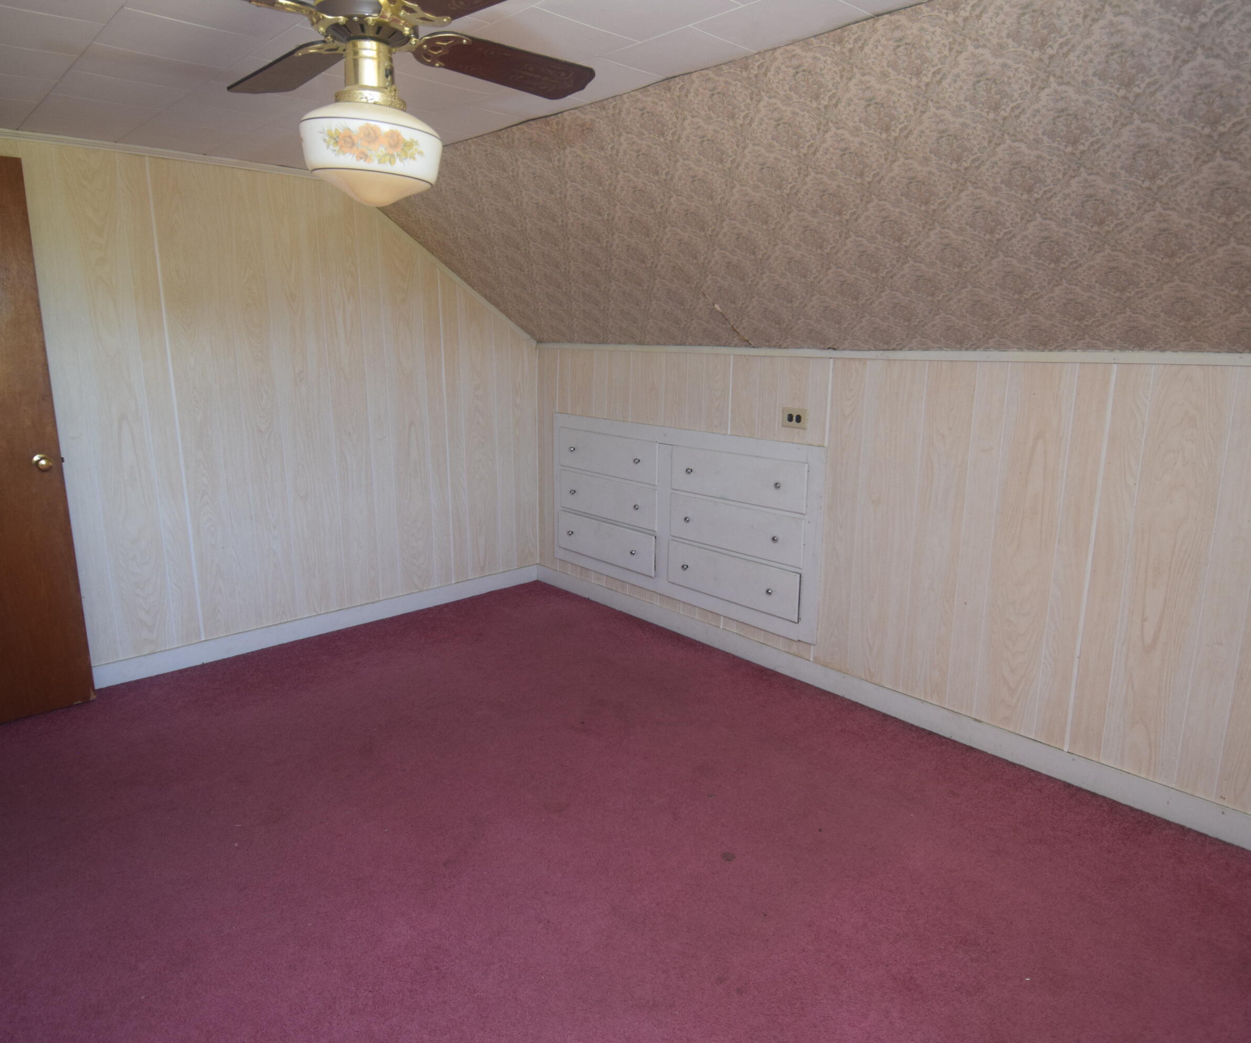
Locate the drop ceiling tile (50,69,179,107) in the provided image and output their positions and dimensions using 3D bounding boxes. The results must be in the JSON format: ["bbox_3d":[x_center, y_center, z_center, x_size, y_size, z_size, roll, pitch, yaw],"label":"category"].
[{"bbox_3d":[-1.504,-1.285,2.323,0.305,0.018,0.305,-11,18,-43],"label":"drop ceiling tile"}]

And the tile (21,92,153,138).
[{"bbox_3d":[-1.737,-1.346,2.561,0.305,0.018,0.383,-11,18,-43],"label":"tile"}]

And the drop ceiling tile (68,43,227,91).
[{"bbox_3d":[-1.296,-1.231,2.114,0.305,0.018,0.305,-11,18,-43],"label":"drop ceiling tile"}]

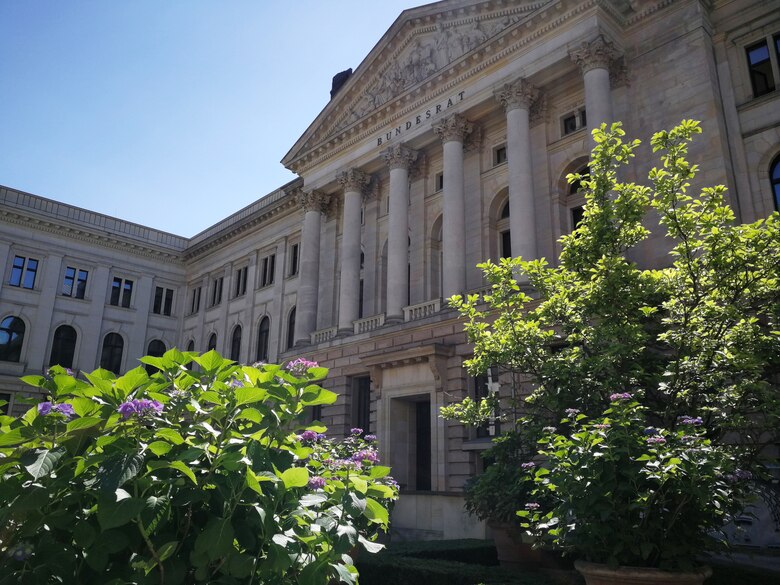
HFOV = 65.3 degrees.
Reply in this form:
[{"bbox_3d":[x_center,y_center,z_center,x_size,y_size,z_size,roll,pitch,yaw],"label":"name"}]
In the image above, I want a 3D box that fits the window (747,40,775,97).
[{"bbox_3d":[12.792,-7.787,21.031,0.288,2.034,0.673,16,-23,-41],"label":"window"}]

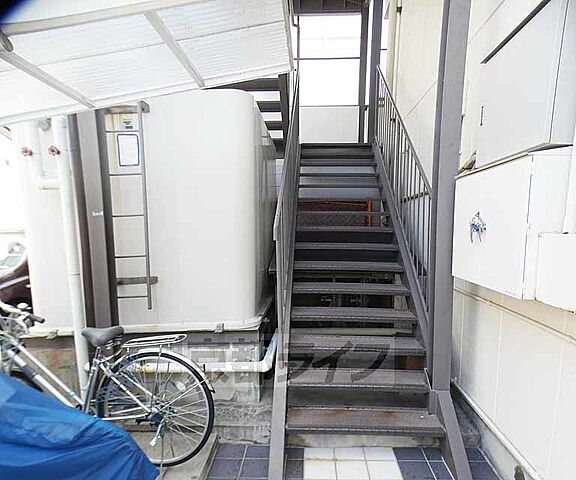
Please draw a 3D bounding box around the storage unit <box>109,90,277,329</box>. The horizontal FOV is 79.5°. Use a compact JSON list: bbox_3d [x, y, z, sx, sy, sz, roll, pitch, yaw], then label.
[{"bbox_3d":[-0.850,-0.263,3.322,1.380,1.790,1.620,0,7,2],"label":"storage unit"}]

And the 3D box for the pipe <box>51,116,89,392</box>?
[{"bbox_3d":[-1.423,0.191,2.306,0.086,1.984,0.086,-2,6,0],"label":"pipe"}]

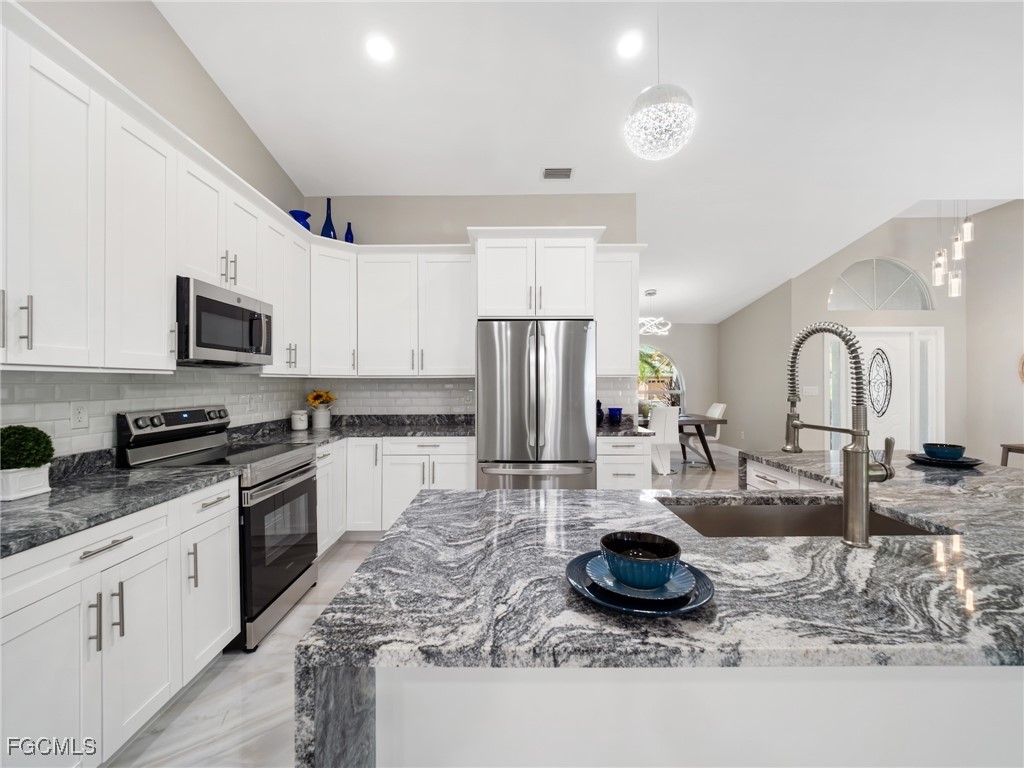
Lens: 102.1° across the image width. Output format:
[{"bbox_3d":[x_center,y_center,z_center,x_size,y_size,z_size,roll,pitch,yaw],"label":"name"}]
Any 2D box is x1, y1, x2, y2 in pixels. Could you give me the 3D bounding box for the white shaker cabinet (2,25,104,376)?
[{"bbox_3d":[-1.804,-0.602,1.510,0.333,1.079,0.343,0,0,0],"label":"white shaker cabinet"}]

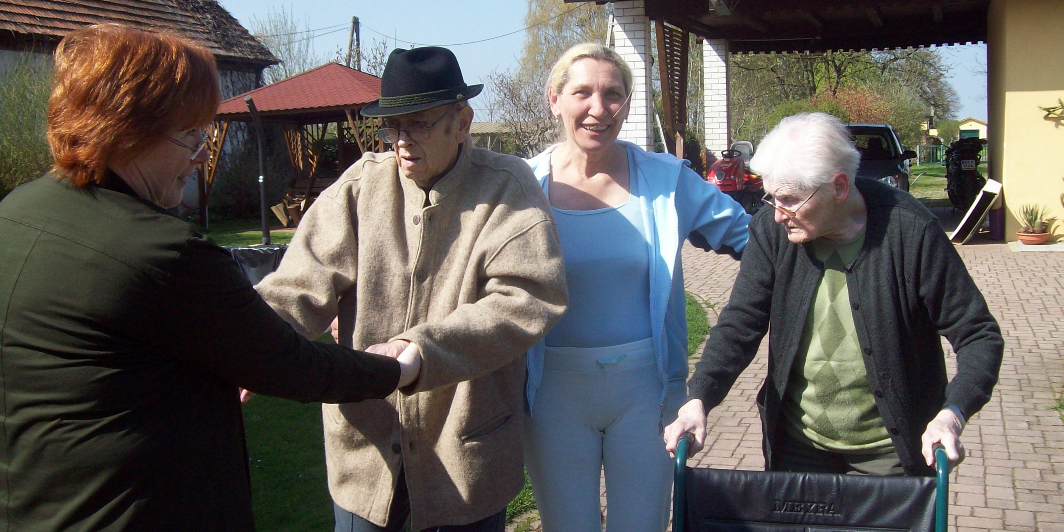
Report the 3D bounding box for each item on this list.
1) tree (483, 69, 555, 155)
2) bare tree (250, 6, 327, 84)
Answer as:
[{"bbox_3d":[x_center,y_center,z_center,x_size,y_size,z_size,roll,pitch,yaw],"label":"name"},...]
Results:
[{"bbox_3d":[-0.081,-3.890,30.755,2.900,3.241,2.900,-2,7,0],"label":"tree"},{"bbox_3d":[-9.004,-6.522,41.486,3.500,6.363,3.500,-2,7,0],"label":"bare tree"}]

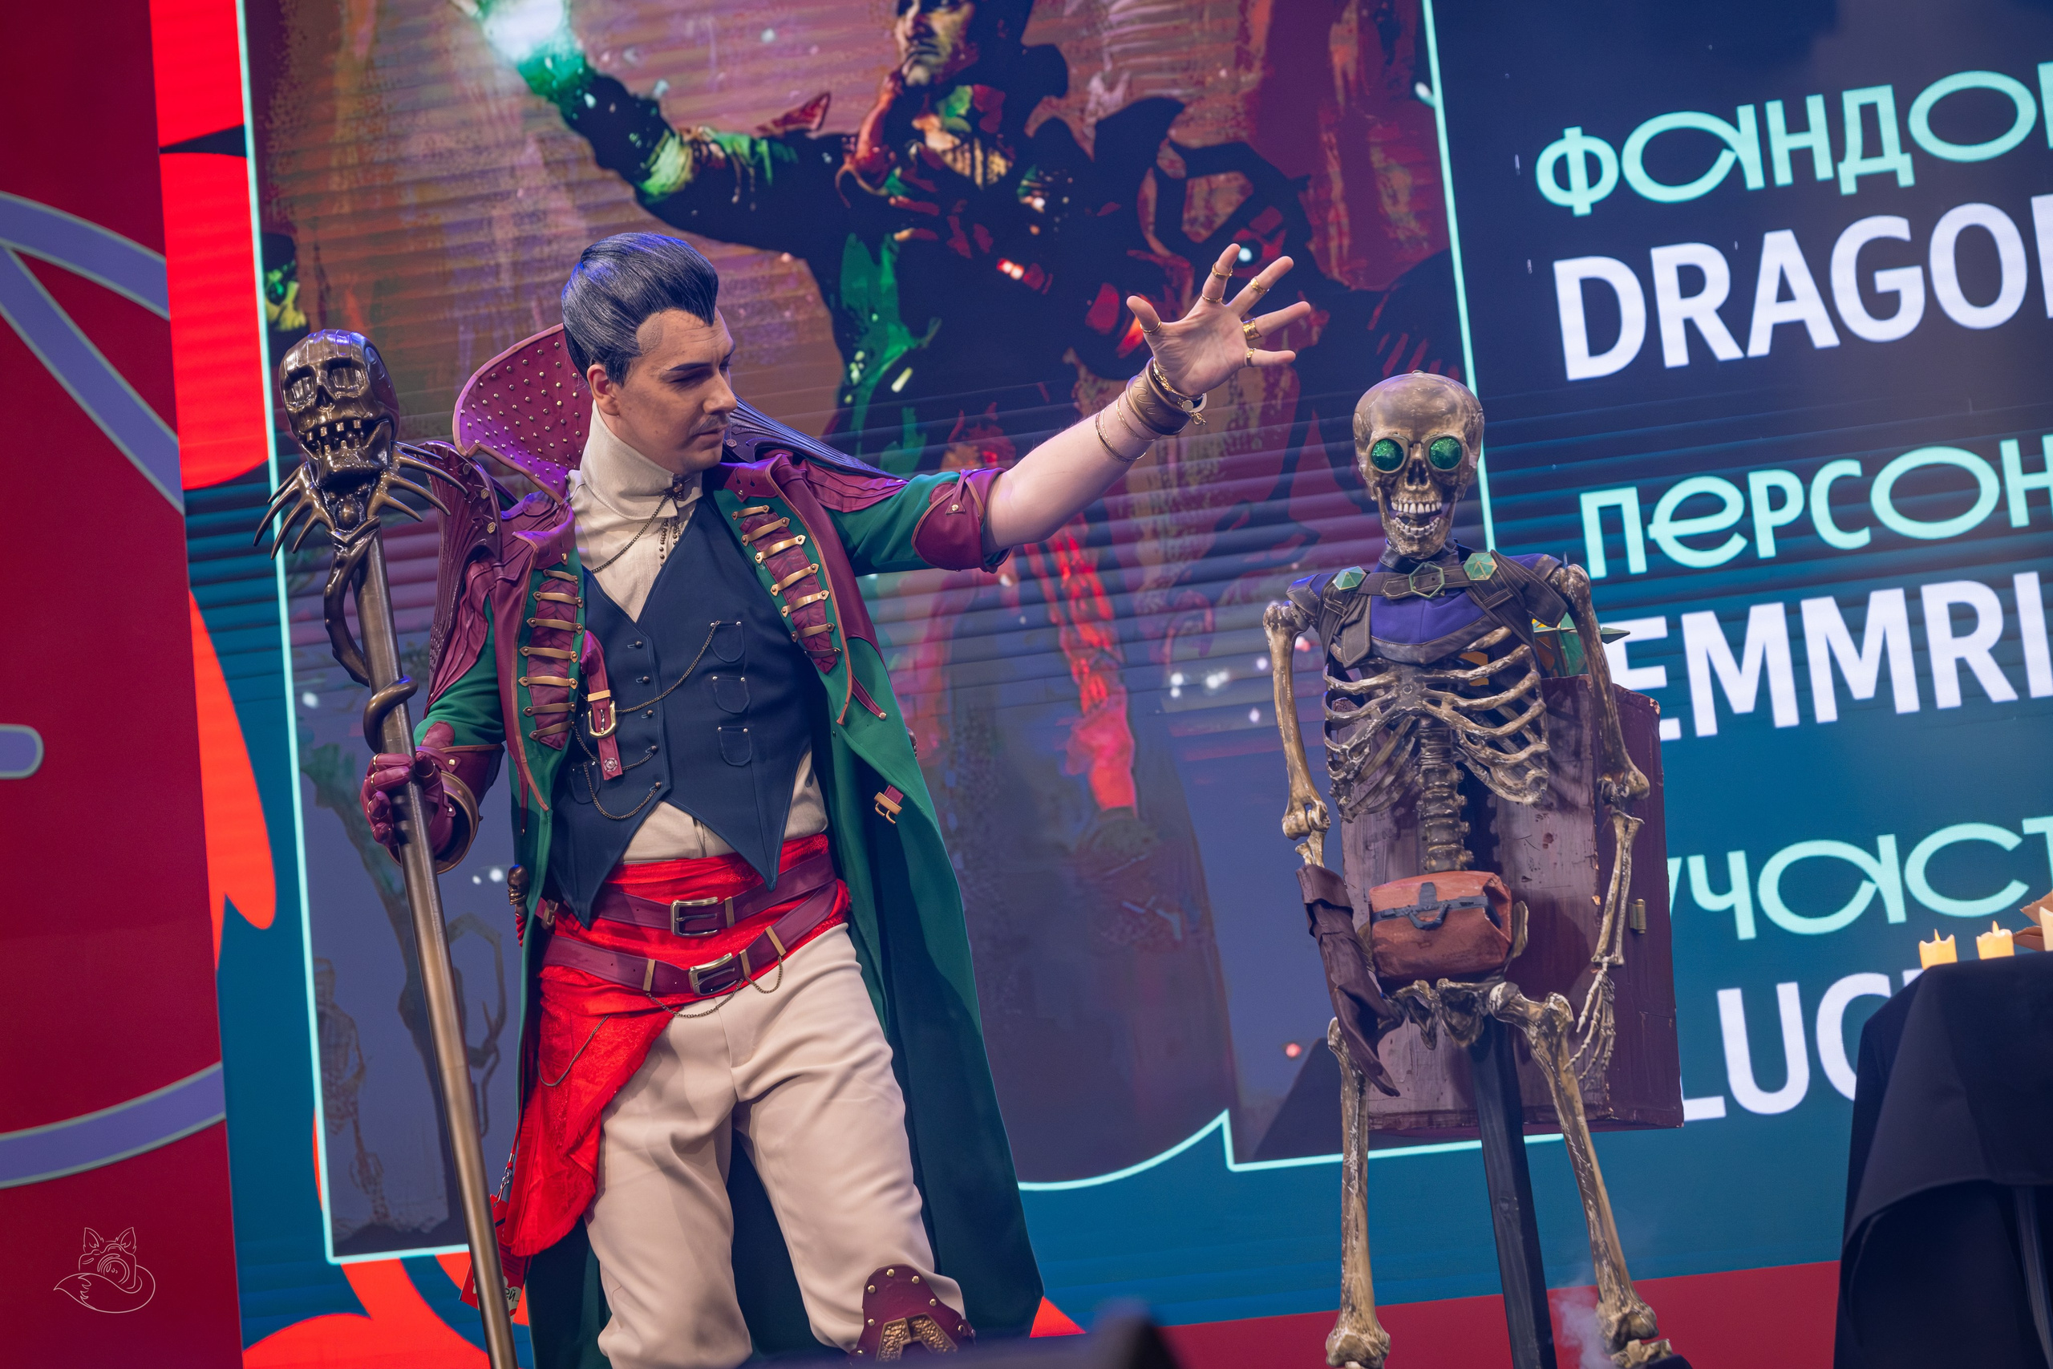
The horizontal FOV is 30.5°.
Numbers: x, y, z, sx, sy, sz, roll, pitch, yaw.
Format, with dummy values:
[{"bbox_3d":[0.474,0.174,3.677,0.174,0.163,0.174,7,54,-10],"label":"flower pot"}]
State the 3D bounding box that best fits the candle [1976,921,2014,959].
[{"bbox_3d":[1.109,0.294,4.300,0.039,0.048,0.039,-6,-8,0],"label":"candle"}]

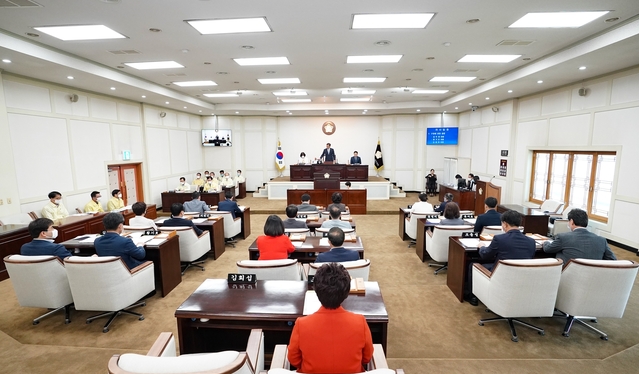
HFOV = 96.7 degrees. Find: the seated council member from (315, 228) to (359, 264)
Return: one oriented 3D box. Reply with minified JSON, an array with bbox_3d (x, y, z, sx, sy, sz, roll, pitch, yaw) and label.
[{"bbox_3d":[0.201,1.027,3.564,0.530,1.200,0.750,-1,7,0],"label":"seated council member"}]

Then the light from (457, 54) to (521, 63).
[{"bbox_3d":[3.817,-2.863,6.407,1.210,0.060,0.520,0,8,3],"label":"light"}]

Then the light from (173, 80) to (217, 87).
[{"bbox_3d":[-3.813,-3.215,8.796,1.212,0.071,0.556,0,8,3],"label":"light"}]

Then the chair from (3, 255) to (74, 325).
[{"bbox_3d":[-3.352,1.241,3.727,0.673,0.887,0.694,1,8,11],"label":"chair"}]

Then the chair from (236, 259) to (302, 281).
[{"bbox_3d":[-0.559,1.212,3.364,0.650,0.900,0.670,-1,7,-5],"label":"chair"}]

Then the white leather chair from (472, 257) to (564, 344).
[{"bbox_3d":[2.236,1.207,3.322,0.670,0.880,0.700,0,8,1],"label":"white leather chair"}]

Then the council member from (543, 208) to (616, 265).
[{"bbox_3d":[2.908,0.935,3.513,0.620,1.340,0.780,-1,7,-2],"label":"council member"}]

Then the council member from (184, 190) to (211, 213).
[{"bbox_3d":[-2.528,0.674,6.304,0.560,1.250,0.750,0,7,8],"label":"council member"}]

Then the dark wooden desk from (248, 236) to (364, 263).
[{"bbox_3d":[-0.167,1.198,4.227,1.585,0.765,0.551,0,8,3],"label":"dark wooden desk"}]

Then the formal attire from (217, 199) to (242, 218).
[{"bbox_3d":[-2.312,0.630,7.353,0.560,0.620,0.420,1,8,7],"label":"formal attire"}]

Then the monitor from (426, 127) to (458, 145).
[{"bbox_3d":[5.984,-2.452,13.778,1.500,0.860,0.080,1,8,6],"label":"monitor"}]

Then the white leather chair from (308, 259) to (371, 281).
[{"bbox_3d":[0.210,1.209,3.329,0.650,0.900,0.670,-1,7,-5],"label":"white leather chair"}]

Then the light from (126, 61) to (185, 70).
[{"bbox_3d":[-3.699,-2.760,6.402,1.200,0.070,0.540,0,7,3],"label":"light"}]

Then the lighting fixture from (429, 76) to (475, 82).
[{"bbox_3d":[3.781,-3.048,8.017,1.200,0.070,0.560,0,7,3],"label":"lighting fixture"}]

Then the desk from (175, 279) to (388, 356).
[{"bbox_3d":[-0.273,1.282,2.415,1.585,0.765,0.551,0,8,3],"label":"desk"}]

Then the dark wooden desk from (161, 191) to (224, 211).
[{"bbox_3d":[-4.281,0.443,9.701,2.020,0.660,0.520,0,7,3],"label":"dark wooden desk"}]

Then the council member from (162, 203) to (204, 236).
[{"bbox_3d":[-2.689,0.911,5.664,0.580,1.270,0.750,1,8,7],"label":"council member"}]

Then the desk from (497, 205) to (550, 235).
[{"bbox_3d":[4.666,0.905,6.627,0.530,0.765,1.173,0,8,3],"label":"desk"}]

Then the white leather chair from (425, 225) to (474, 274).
[{"bbox_3d":[2.137,1.006,4.734,0.650,0.900,0.670,0,7,6],"label":"white leather chair"}]

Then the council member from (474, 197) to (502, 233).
[{"bbox_3d":[2.701,0.795,4.795,0.550,1.290,0.750,-1,7,0],"label":"council member"}]

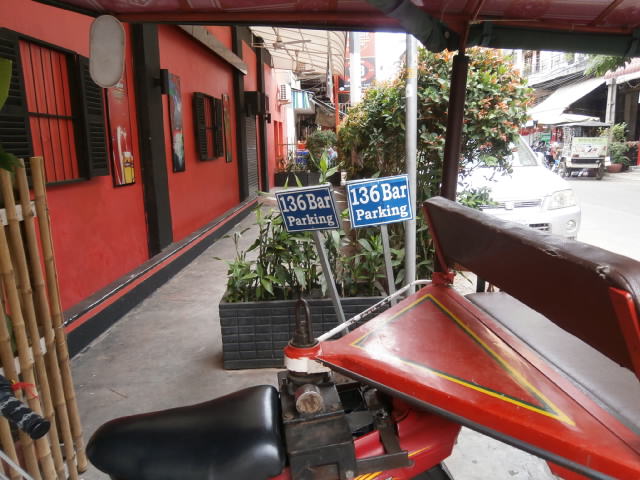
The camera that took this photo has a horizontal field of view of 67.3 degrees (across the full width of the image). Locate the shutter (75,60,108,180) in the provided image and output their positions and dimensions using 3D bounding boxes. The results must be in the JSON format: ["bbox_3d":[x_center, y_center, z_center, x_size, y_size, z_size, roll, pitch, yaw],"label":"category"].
[{"bbox_3d":[-1.932,-1.044,4.126,0.050,0.990,0.430,-1,11,3],"label":"shutter"}]

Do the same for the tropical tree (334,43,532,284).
[{"bbox_3d":[1.066,-0.660,4.614,1.800,2.350,1.600,-1,11,0],"label":"tropical tree"}]

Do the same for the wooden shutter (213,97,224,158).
[{"bbox_3d":[-1.746,-1.925,8.305,0.050,1.000,0.460,-1,11,3],"label":"wooden shutter"}]

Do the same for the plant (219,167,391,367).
[{"bbox_3d":[-0.038,0.144,3.271,1.260,1.330,0.520,-1,11,-1],"label":"plant"}]

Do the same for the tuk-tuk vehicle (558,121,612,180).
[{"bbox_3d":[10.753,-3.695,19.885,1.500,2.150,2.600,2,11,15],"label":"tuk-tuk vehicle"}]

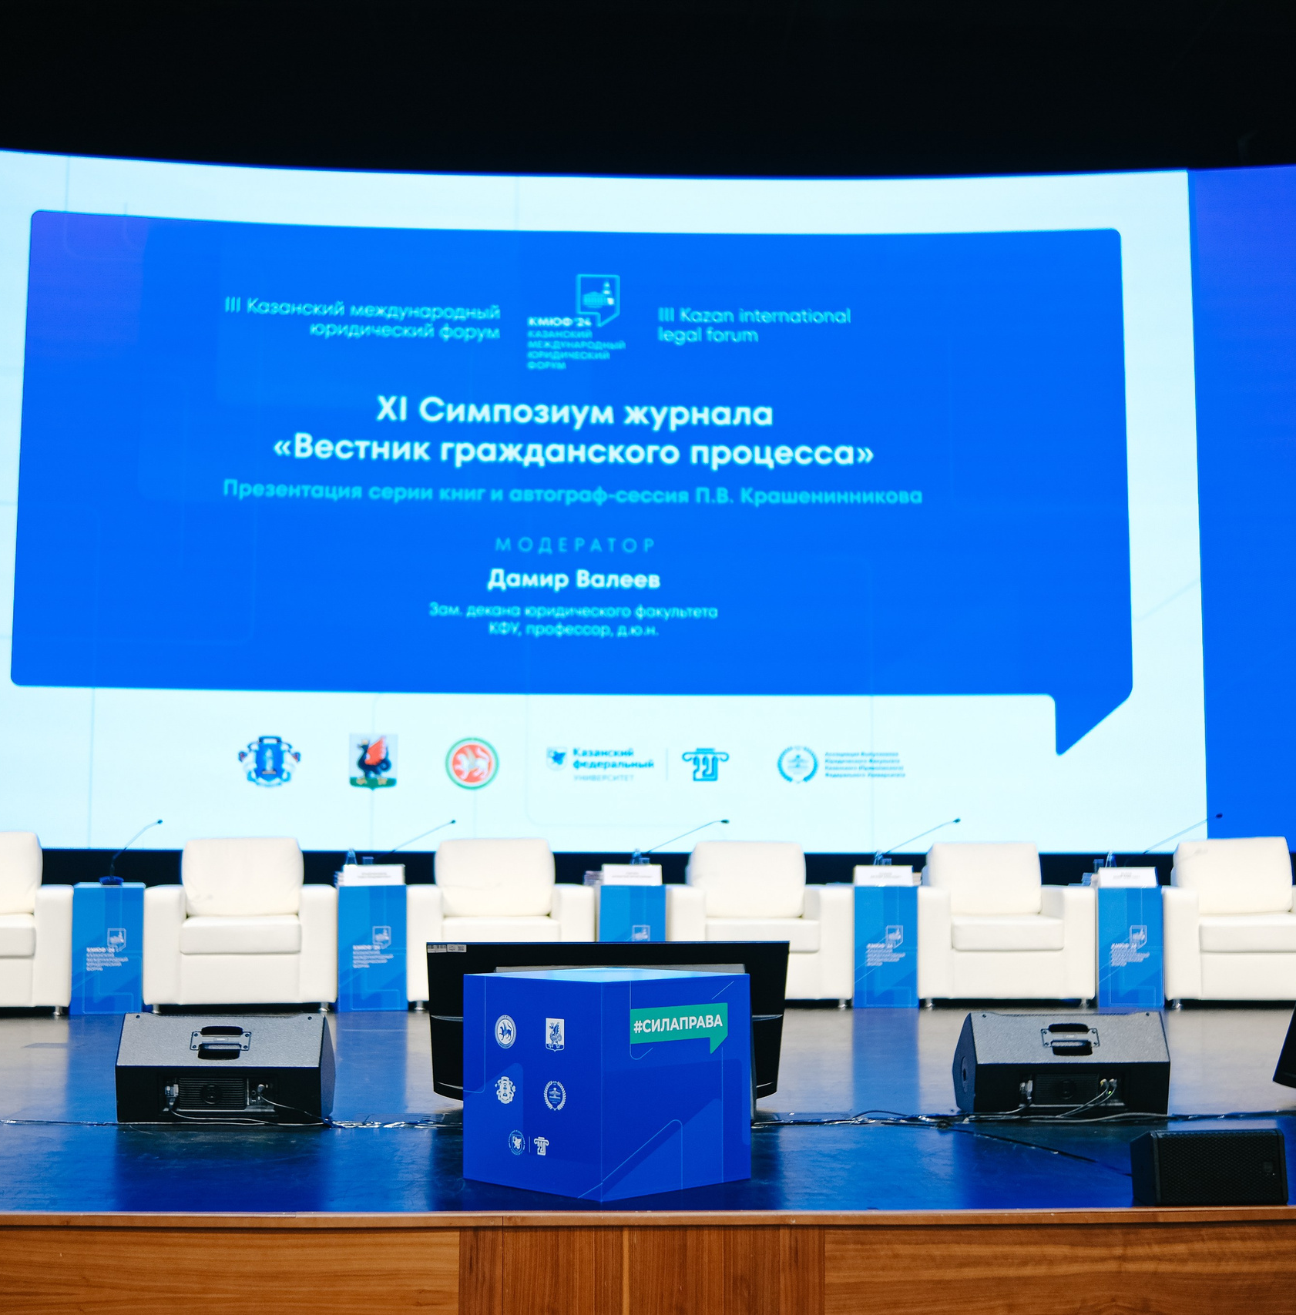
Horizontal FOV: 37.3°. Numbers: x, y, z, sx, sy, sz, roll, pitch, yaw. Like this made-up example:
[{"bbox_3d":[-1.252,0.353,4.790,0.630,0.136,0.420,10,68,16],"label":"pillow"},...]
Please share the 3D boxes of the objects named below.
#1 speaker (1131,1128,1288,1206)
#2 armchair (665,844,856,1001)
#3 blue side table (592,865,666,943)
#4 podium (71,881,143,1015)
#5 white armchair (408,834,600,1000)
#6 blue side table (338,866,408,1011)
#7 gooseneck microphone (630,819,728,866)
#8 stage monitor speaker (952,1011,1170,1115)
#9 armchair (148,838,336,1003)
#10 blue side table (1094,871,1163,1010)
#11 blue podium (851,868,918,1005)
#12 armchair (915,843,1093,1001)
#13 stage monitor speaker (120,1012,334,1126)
[{"bbox_3d":[1.290,1.165,4.413,0.295,0.165,0.175,1,-15,-5],"label":"speaker"},{"bbox_3d":[0.556,1.409,10.247,0.920,0.855,0.860,0,-6,-2],"label":"armchair"},{"bbox_3d":[-0.090,1.489,9.936,0.335,0.630,0.380,1,-6,-5],"label":"blue side table"},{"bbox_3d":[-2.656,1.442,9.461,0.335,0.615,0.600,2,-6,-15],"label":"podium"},{"bbox_3d":[-0.793,1.381,10.031,0.920,0.855,0.860,1,-6,-8],"label":"white armchair"},{"bbox_3d":[-1.393,1.453,9.681,0.335,0.630,0.380,1,-6,-10],"label":"blue side table"},{"bbox_3d":[0.137,1.017,9.999,0.571,0.356,0.130,1,-6,-6],"label":"gooseneck microphone"},{"bbox_3d":[1.297,1.257,6.024,0.590,0.310,0.380,0,-6,1],"label":"stage monitor speaker"},{"bbox_3d":[-2.077,1.353,9.812,0.920,0.870,0.820,2,-6,-13],"label":"armchair"},{"bbox_3d":[2.500,1.498,10.057,0.335,0.630,0.380,0,-6,5],"label":"blue side table"},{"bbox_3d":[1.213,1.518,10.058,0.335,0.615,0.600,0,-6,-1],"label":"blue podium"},{"bbox_3d":[1.820,1.403,10.161,0.920,0.870,0.820,0,-6,1],"label":"armchair"},{"bbox_3d":[-1.263,1.222,5.775,0.590,0.310,0.380,0,-6,-2],"label":"stage monitor speaker"}]

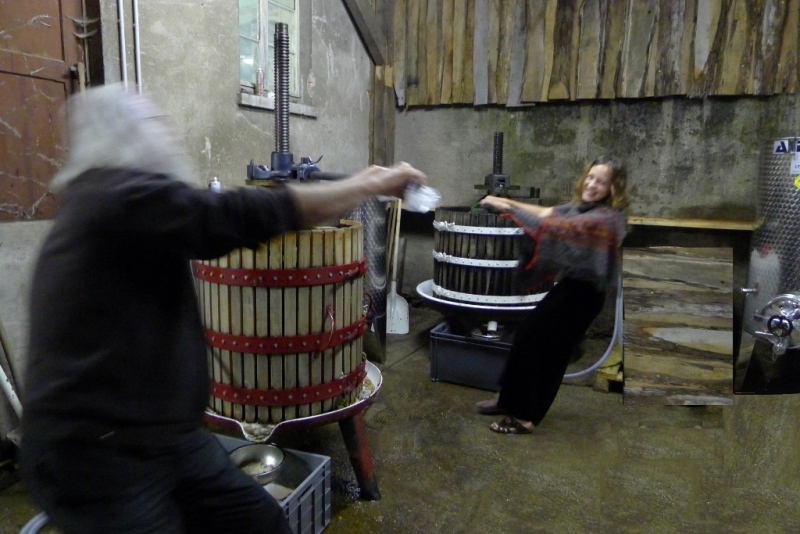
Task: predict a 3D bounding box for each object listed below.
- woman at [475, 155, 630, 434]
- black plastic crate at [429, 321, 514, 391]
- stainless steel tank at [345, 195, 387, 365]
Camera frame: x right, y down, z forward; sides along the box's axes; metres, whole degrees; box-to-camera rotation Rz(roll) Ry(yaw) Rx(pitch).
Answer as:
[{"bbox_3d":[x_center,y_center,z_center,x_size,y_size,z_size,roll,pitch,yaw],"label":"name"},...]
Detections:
[{"bbox_3d":[0.828,0.140,2.918,0.800,1.460,0.520,-4,10,-30],"label":"woman"},{"bbox_3d":[0.565,0.597,3.621,0.600,0.335,0.400,5,9,25],"label":"black plastic crate"},{"bbox_3d":[-0.401,0.086,3.923,0.620,1.240,0.620,-5,10,-36],"label":"stainless steel tank"}]

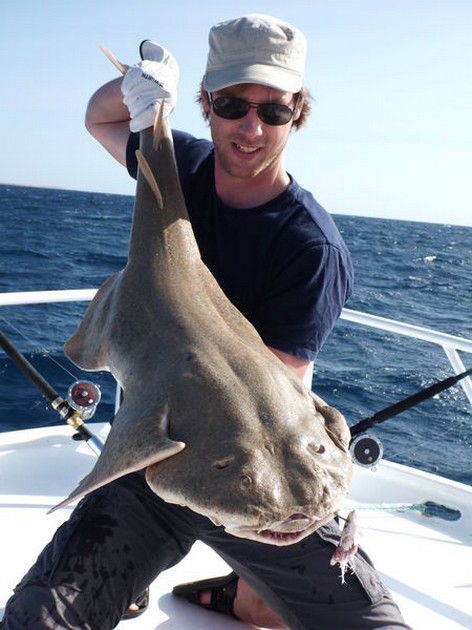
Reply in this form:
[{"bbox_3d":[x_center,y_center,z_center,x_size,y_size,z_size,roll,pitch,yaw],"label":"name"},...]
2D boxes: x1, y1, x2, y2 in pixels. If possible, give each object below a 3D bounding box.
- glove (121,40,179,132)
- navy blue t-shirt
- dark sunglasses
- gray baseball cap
[{"bbox_3d":[-0.138,-0.366,1.370,0.098,0.145,0.115,3,13,-1],"label":"glove"},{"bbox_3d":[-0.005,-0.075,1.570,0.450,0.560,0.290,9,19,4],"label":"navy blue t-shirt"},{"bbox_3d":[0.030,-0.355,1.415,0.142,0.048,0.135,6,25,-4],"label":"dark sunglasses"},{"bbox_3d":[0.034,-0.447,1.450,0.175,0.130,0.250,3,18,-2],"label":"gray baseball cap"}]

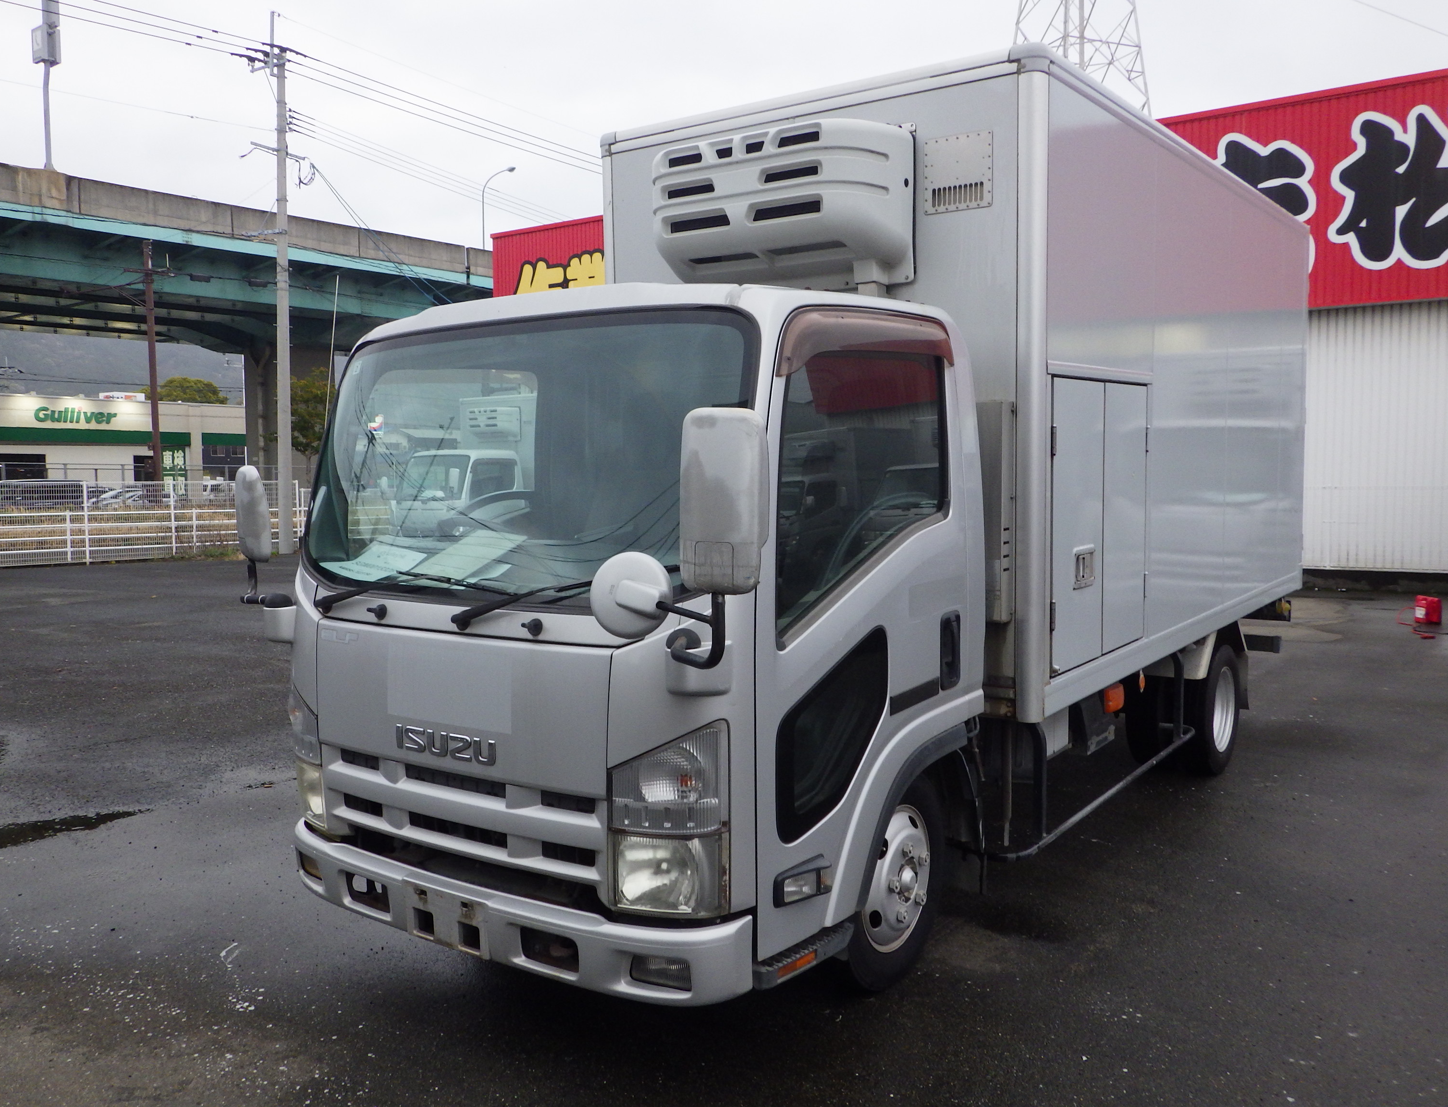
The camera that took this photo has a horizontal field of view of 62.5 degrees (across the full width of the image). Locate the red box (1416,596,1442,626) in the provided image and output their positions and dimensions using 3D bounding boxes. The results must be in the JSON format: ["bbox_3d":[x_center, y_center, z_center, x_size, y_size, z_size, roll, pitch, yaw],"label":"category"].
[{"bbox_3d":[8.032,0.648,13.600,0.230,0.305,0.170,-1,3,-11],"label":"red box"}]

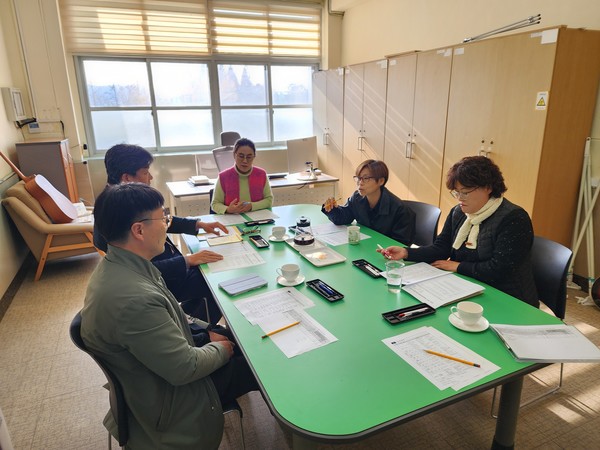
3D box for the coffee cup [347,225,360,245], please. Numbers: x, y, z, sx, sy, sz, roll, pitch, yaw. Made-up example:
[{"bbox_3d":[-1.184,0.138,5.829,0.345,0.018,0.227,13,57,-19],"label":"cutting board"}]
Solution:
[{"bbox_3d":[0.338,0.067,2.476,0.080,0.095,0.080,-1,16,0],"label":"coffee cup"}]

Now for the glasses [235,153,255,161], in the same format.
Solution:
[{"bbox_3d":[-0.445,-0.566,3.199,0.140,0.045,0.140,-4,30,-11],"label":"glasses"}]

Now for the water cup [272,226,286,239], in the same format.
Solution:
[{"bbox_3d":[-0.133,0.054,2.573,0.090,0.065,0.095,-1,16,0],"label":"water cup"}]

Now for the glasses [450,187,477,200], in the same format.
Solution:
[{"bbox_3d":[0.833,-0.175,1.935,0.140,0.045,0.140,-23,14,-12],"label":"glasses"}]

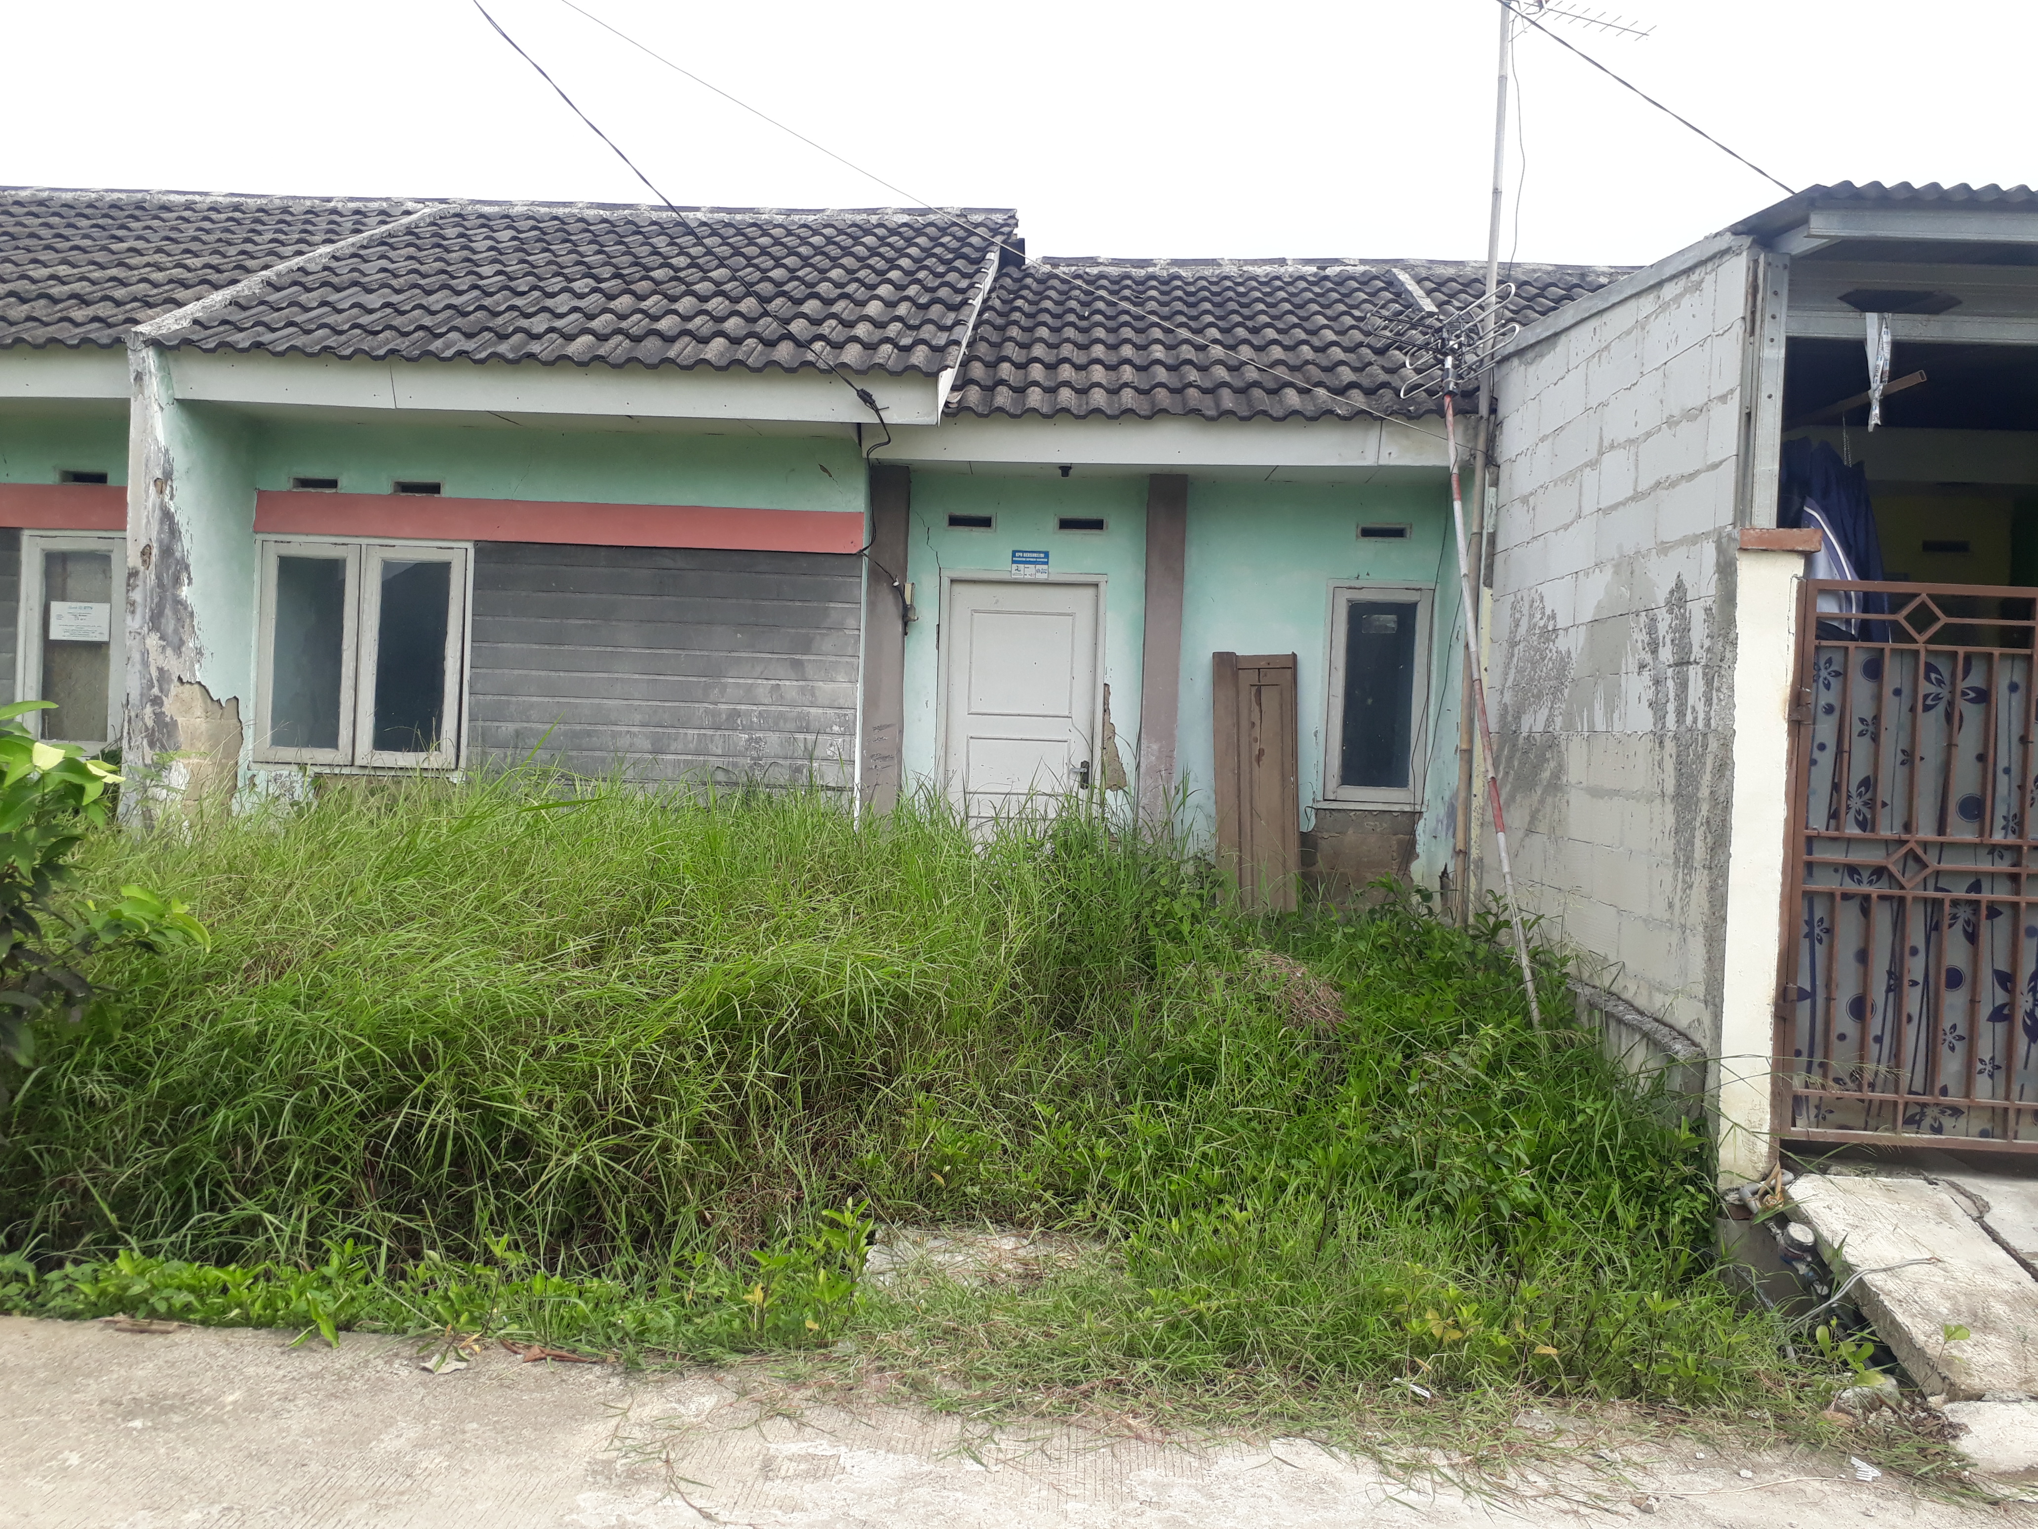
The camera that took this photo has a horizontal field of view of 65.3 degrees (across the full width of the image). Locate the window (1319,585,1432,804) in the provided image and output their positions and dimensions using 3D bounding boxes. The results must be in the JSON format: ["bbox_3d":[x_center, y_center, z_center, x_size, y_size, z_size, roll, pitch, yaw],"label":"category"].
[{"bbox_3d":[1.972,-0.381,8.750,0.590,1.230,0.100,2,0,1],"label":"window"}]

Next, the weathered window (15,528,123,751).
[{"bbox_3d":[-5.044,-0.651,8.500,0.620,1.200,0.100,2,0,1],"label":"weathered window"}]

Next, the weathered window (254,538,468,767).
[{"bbox_3d":[-3.471,-0.576,8.400,1.150,1.230,0.100,2,0,1],"label":"weathered window"}]

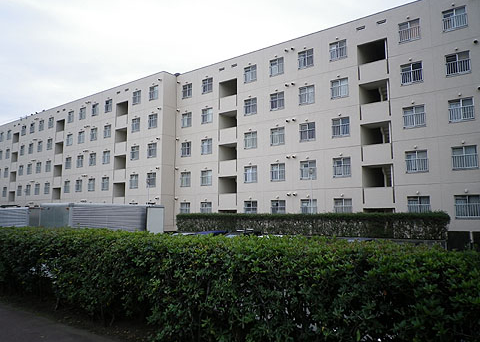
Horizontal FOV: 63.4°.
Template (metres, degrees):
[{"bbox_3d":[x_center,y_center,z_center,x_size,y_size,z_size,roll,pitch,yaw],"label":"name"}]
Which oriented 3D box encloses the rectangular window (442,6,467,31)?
[{"bbox_3d":[12.361,-8.723,22.318,1.206,1.246,0.150,-5,-8,37],"label":"rectangular window"}]

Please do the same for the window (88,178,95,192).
[{"bbox_3d":[-15.895,1.487,41.596,1.172,1.287,0.150,-5,-8,37],"label":"window"}]

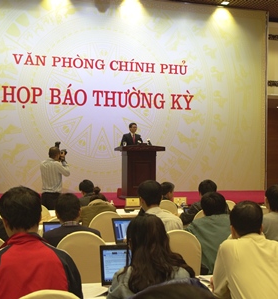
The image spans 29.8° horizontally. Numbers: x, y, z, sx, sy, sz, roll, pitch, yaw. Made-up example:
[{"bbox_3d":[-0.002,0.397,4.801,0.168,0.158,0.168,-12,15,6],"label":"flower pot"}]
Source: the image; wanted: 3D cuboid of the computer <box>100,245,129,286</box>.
[{"bbox_3d":[-0.014,0.645,2.784,0.335,0.225,0.315,1,-1,-13],"label":"computer"}]

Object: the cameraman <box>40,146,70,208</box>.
[{"bbox_3d":[-1.310,0.779,8.085,0.460,1.630,0.430,0,-1,30],"label":"cameraman"}]

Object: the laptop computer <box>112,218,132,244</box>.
[{"bbox_3d":[-0.001,0.674,4.173,0.335,0.220,0.355,1,-1,-16],"label":"laptop computer"}]

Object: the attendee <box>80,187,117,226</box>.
[{"bbox_3d":[-0.425,0.972,5.165,0.450,1.200,0.700,1,-1,-17],"label":"attendee"}]

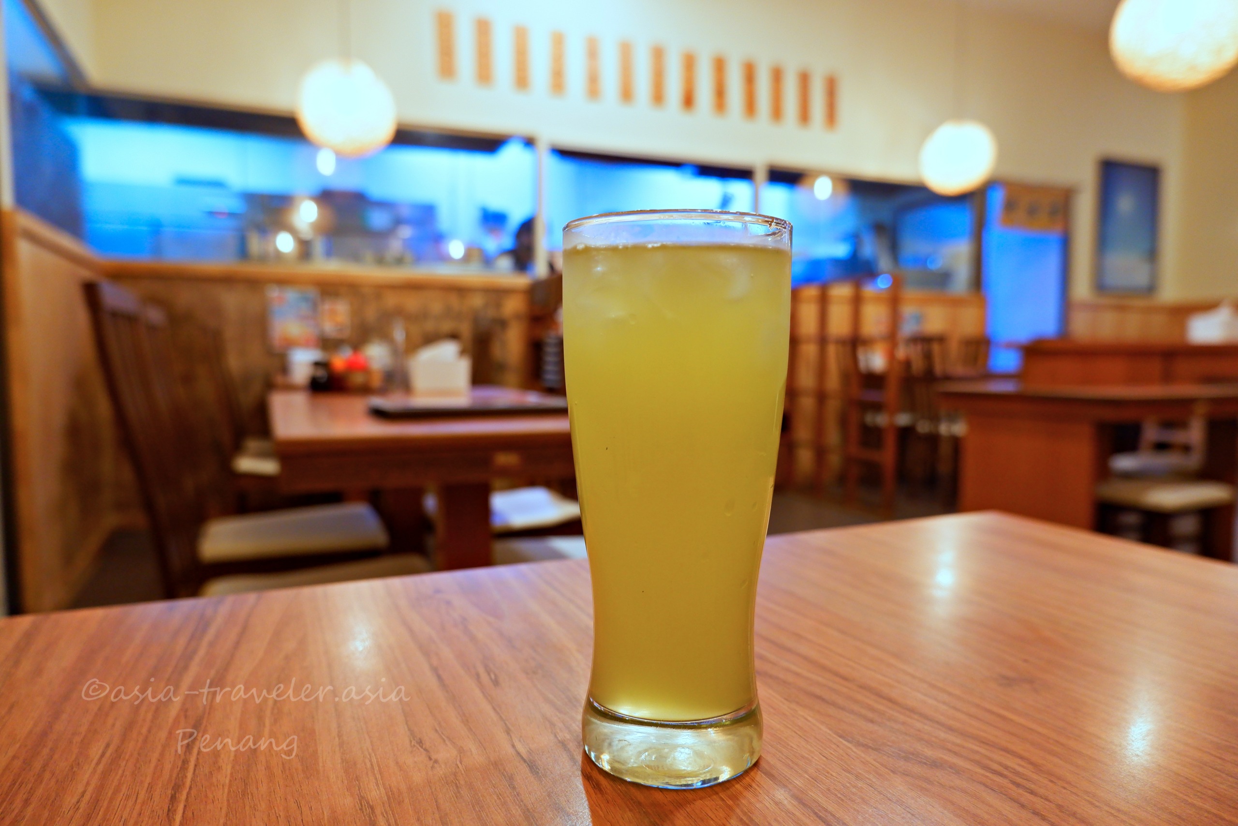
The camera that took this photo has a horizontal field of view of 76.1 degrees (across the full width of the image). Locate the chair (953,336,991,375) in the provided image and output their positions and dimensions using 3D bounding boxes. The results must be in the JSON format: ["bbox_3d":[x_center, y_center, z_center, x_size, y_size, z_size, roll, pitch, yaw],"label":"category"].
[{"bbox_3d":[2.271,-0.018,5.488,0.520,0.960,0.450,-2,5,-24],"label":"chair"}]

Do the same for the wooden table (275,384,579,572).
[{"bbox_3d":[-0.512,0.342,2.089,0.710,0.730,1.520,-2,5,-24],"label":"wooden table"}]

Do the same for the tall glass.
[{"bbox_3d":[0.018,0.026,0.258,0.072,0.168,0.072,0,4,0],"label":"tall glass"}]

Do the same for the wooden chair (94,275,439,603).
[{"bbox_3d":[-0.545,0.279,1.380,0.520,0.960,0.450,-2,5,-24],"label":"wooden chair"}]

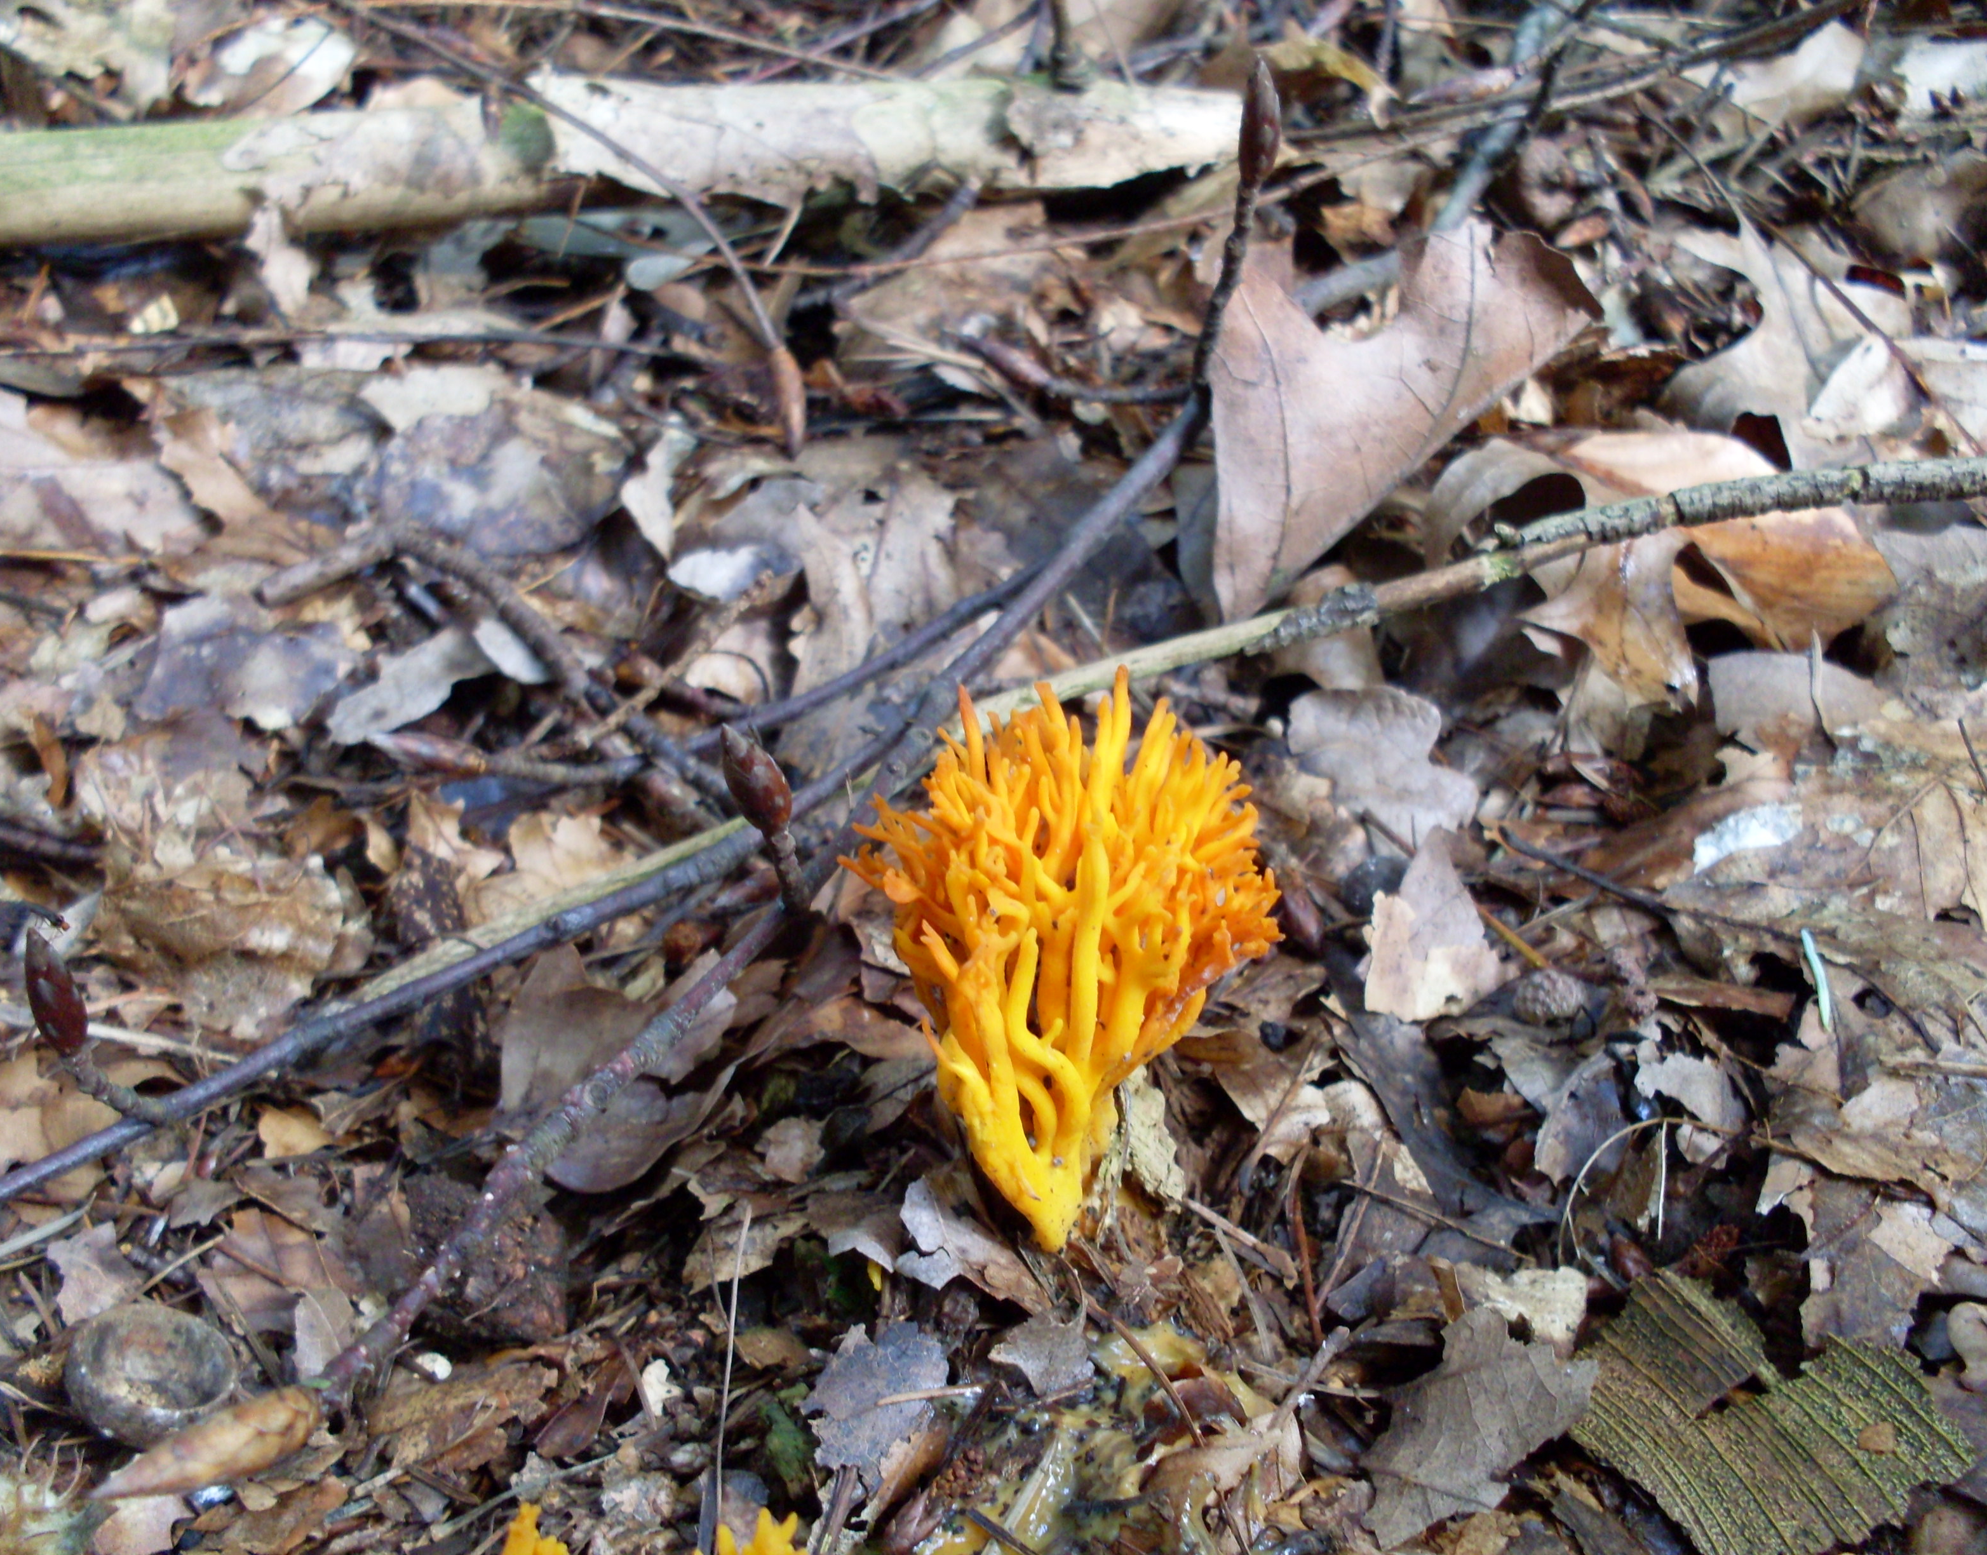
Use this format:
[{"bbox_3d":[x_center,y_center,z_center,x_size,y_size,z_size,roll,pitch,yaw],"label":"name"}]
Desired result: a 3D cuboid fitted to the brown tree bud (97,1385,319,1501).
[{"bbox_3d":[-0.074,0.063,0.215,0.021,0.005,0.005,-19,44,-22],"label":"brown tree bud"}]

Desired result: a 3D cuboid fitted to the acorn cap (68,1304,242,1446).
[{"bbox_3d":[-0.082,0.058,0.221,0.017,0.011,0.017,0,26,0],"label":"acorn cap"}]

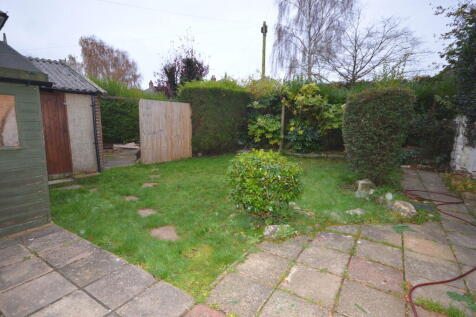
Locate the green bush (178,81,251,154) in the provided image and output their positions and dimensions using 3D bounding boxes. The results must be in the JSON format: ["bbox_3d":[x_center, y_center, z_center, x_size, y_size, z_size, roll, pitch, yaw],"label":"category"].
[{"bbox_3d":[-0.997,-1.457,9.421,0.950,2.550,3.300,7,10,42],"label":"green bush"}]

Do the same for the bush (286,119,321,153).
[{"bbox_3d":[2.610,-0.856,9.570,1.350,1.350,1.100,2,8,10],"label":"bush"}]

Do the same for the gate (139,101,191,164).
[{"bbox_3d":[-2.354,-0.903,8.066,0.060,1.960,2.053,6,10,37],"label":"gate"}]

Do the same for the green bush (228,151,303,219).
[{"bbox_3d":[0.365,0.312,3.374,0.960,0.900,0.900,0,8,0],"label":"green bush"}]

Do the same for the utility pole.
[{"bbox_3d":[1.663,-4.812,15.282,0.280,7.800,0.280,0,8,0],"label":"utility pole"}]

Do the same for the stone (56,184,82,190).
[{"bbox_3d":[-3.244,0.548,4.577,0.480,0.060,0.330,-4,9,-30],"label":"stone"}]

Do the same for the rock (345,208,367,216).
[{"bbox_3d":[1.631,0.716,3.293,0.280,0.090,0.170,4,9,27],"label":"rock"}]

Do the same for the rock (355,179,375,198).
[{"bbox_3d":[2.219,0.502,4.131,0.340,0.280,0.280,5,9,29],"label":"rock"}]

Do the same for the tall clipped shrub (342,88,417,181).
[{"bbox_3d":[2.828,-0.375,4.689,1.180,1.880,1.050,5,9,31],"label":"tall clipped shrub"}]

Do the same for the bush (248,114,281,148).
[{"bbox_3d":[1.259,-1.171,11.157,1.400,1.550,1.200,1,8,6],"label":"bush"}]

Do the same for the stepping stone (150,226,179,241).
[{"bbox_3d":[-0.773,0.844,2.679,0.340,0.050,0.340,0,8,0],"label":"stepping stone"}]

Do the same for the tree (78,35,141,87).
[{"bbox_3d":[-11.862,-6.320,21.540,5.300,8.900,5.100,-4,9,-28],"label":"tree"}]

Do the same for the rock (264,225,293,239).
[{"bbox_3d":[0.454,0.817,2.691,0.320,0.130,0.210,0,8,0],"label":"rock"}]

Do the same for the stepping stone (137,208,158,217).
[{"bbox_3d":[-1.267,0.759,3.330,0.280,0.040,0.260,-3,9,-22],"label":"stepping stone"}]

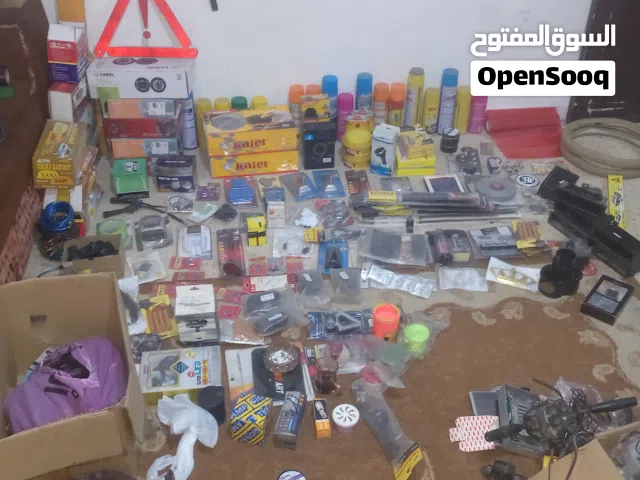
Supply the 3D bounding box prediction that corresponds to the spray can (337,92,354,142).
[{"bbox_3d":[0.104,-0.511,3.101,0.065,0.200,0.065,0,35,0],"label":"spray can"}]

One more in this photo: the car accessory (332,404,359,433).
[{"bbox_3d":[0.065,0.449,1.845,0.068,0.030,0.068,0,35,0],"label":"car accessory"}]

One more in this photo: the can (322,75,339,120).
[{"bbox_3d":[0.041,-0.543,3.066,0.065,0.276,0.065,0,35,0],"label":"can"}]

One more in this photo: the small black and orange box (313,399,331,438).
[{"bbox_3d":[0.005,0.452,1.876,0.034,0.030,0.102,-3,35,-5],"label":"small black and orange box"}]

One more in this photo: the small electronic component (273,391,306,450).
[{"bbox_3d":[-0.072,0.452,1.852,0.051,0.055,0.137,5,35,7],"label":"small electronic component"}]

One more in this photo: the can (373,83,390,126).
[{"bbox_3d":[0.257,-0.549,3.127,0.065,0.226,0.065,0,35,0],"label":"can"}]

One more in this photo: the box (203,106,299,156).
[{"bbox_3d":[-0.273,-0.426,2.894,0.338,0.093,0.196,-7,35,-10],"label":"box"}]

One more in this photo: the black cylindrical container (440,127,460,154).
[{"bbox_3d":[0.536,-0.408,3.040,0.068,0.080,0.068,0,34,0],"label":"black cylindrical container"}]

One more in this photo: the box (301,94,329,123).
[{"bbox_3d":[-0.018,-0.506,2.865,0.100,0.090,0.050,-5,36,-7],"label":"box"}]

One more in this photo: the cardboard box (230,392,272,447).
[{"bbox_3d":[-0.168,0.453,1.867,0.084,0.072,0.092,7,37,10],"label":"cardboard box"}]

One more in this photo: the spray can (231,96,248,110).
[{"bbox_3d":[-0.326,-0.484,3.044,0.065,0.205,0.065,0,35,0],"label":"spray can"}]

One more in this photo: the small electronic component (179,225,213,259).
[{"bbox_3d":[-0.424,0.006,2.510,0.111,0.025,0.152,-4,35,-5],"label":"small electronic component"}]

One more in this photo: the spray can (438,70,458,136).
[{"bbox_3d":[0.547,-0.585,3.137,0.065,0.280,0.065,0,35,0],"label":"spray can"}]

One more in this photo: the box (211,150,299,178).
[{"bbox_3d":[-0.273,-0.349,2.947,0.338,0.093,0.196,-7,35,-10],"label":"box"}]

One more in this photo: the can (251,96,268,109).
[{"bbox_3d":[-0.246,-0.489,3.070,0.065,0.200,0.065,0,35,0],"label":"can"}]

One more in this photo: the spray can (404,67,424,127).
[{"bbox_3d":[0.399,-0.583,3.120,0.066,0.282,0.066,0,35,0],"label":"spray can"}]

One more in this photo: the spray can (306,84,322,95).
[{"bbox_3d":[-0.023,-0.517,3.068,0.065,0.230,0.065,0,36,0],"label":"spray can"}]

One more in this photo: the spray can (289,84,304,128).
[{"bbox_3d":[-0.096,-0.521,3.084,0.065,0.235,0.065,0,35,0],"label":"spray can"}]

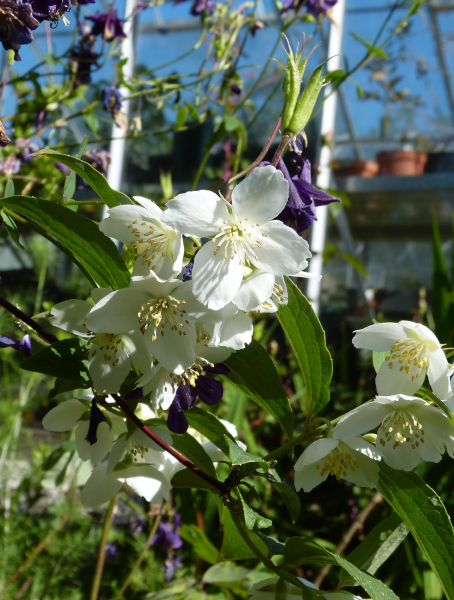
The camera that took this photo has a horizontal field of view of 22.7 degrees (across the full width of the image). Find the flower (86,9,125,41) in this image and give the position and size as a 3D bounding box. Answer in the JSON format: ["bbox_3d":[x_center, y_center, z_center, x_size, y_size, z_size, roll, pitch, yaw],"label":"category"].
[{"bbox_3d":[-0.086,-0.195,0.800,0.029,0.022,0.027,5,30,-10],"label":"flower"}]

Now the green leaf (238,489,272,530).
[{"bbox_3d":[0.008,0.073,0.392,0.005,0.016,0.011,-8,30,42],"label":"green leaf"}]

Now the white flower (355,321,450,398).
[{"bbox_3d":[0.063,0.021,0.400,0.033,0.028,0.021,1,21,32],"label":"white flower"}]

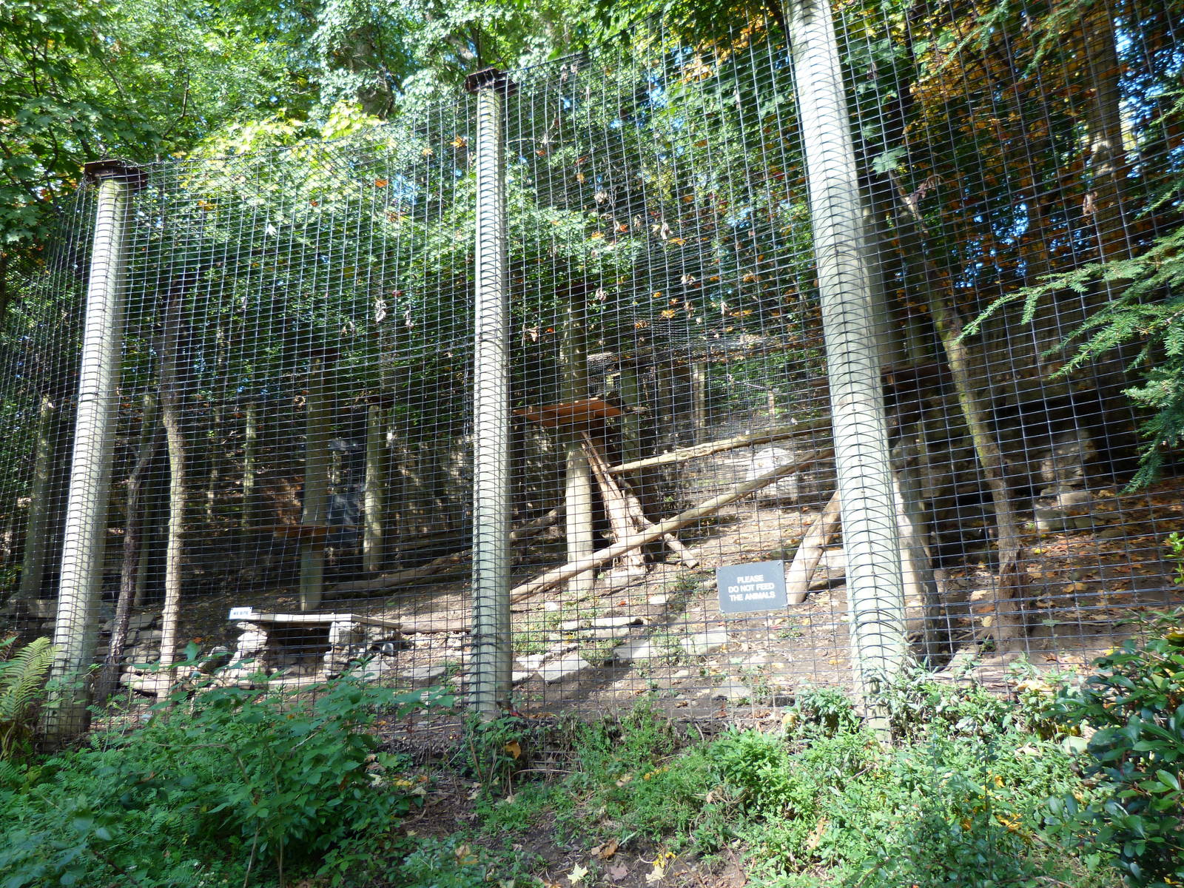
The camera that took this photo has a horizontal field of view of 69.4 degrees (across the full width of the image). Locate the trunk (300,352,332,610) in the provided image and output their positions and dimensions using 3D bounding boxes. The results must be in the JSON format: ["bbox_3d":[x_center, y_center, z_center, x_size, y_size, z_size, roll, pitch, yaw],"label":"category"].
[{"bbox_3d":[-3.175,0.385,9.844,0.250,3.020,0.250,-2,-13,0],"label":"trunk"}]

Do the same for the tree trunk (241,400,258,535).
[{"bbox_3d":[-5.021,0.348,12.532,0.180,2.030,0.180,-2,-13,0],"label":"tree trunk"}]

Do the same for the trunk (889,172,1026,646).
[{"bbox_3d":[2.111,-0.289,5.082,0.400,2.910,0.270,-2,-13,0],"label":"trunk"}]

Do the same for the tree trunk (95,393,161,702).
[{"bbox_3d":[-3.524,0.740,6.570,0.280,2.370,0.200,-2,-13,0],"label":"tree trunk"}]

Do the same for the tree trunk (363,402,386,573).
[{"bbox_3d":[-2.987,0.571,11.772,0.250,2.390,0.250,-2,-13,0],"label":"tree trunk"}]

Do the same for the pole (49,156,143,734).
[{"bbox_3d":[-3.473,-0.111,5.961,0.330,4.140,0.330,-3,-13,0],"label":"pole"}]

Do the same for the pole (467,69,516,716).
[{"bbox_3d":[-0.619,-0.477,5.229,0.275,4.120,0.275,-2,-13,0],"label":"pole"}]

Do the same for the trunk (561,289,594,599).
[{"bbox_3d":[-0.155,-0.067,8.249,0.240,3.060,0.240,-2,-13,0],"label":"trunk"}]

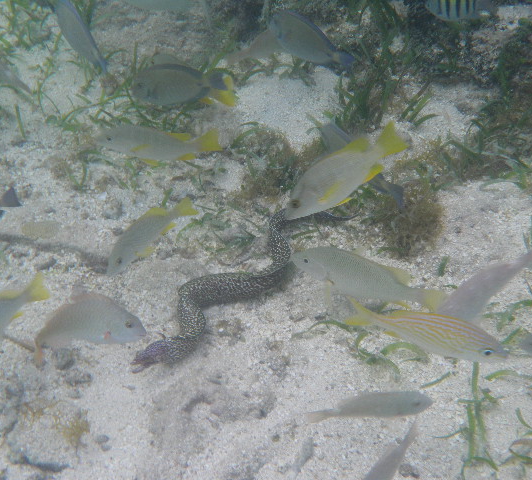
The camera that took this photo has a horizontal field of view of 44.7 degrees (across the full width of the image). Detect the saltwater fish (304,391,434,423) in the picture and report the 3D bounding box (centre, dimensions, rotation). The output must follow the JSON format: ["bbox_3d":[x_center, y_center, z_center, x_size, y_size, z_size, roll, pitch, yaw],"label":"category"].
[{"bbox_3d":[0.179,0.288,1.120,0.218,0.059,0.030,-6,44,-3],"label":"saltwater fish"}]

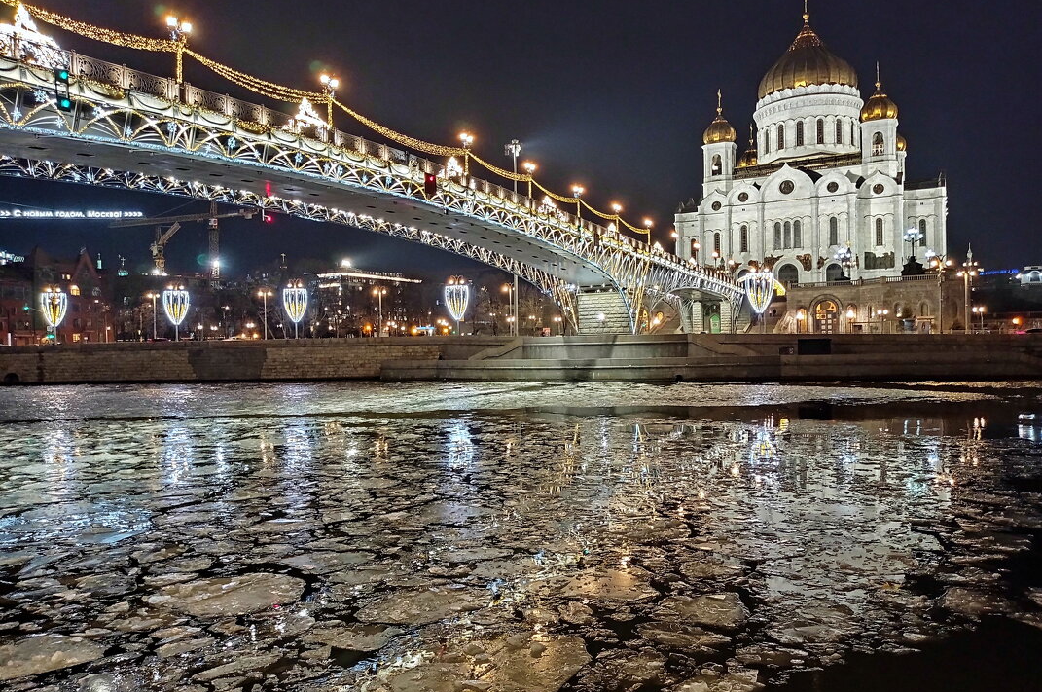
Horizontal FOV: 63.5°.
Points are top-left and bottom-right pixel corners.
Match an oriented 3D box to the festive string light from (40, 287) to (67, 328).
[{"bbox_3d":[-74.324,-5.884,134.000,3.800,6.100,3.700,-1,1,0],"label":"festive string light"}]

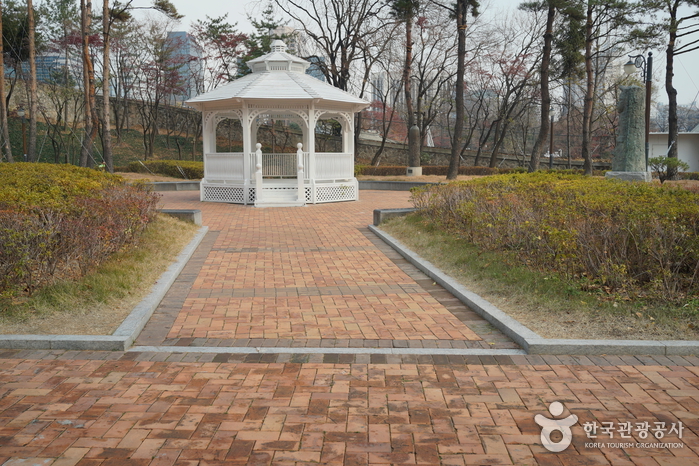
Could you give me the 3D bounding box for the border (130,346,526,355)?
[{"bbox_3d":[-0.166,0.917,5.184,2.980,0.080,0.140,0,7,1],"label":"border"}]

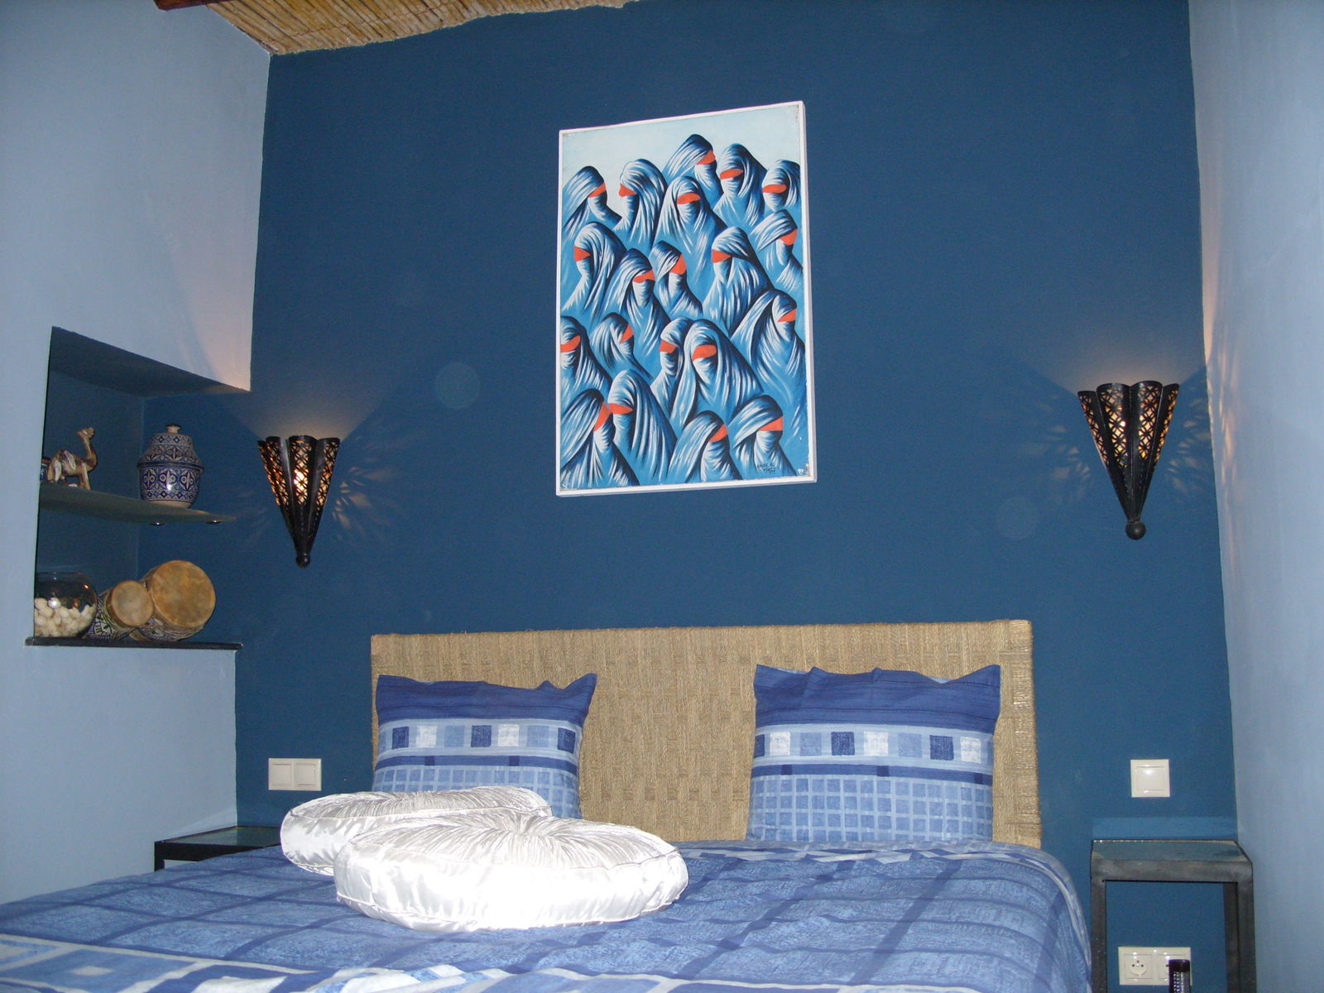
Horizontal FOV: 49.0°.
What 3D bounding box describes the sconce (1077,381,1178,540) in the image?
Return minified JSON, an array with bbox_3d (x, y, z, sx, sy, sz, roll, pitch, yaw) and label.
[{"bbox_3d":[1.069,-0.081,3.309,0.217,0.350,0.110,-3,-7,16],"label":"sconce"}]

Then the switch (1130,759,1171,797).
[{"bbox_3d":[1.099,0.634,3.269,0.082,0.083,0.011,-3,-7,16],"label":"switch"}]

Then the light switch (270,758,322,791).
[{"bbox_3d":[-0.969,0.738,3.852,0.154,0.083,0.011,-3,-7,16],"label":"light switch"}]

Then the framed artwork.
[{"bbox_3d":[0.052,-0.496,3.692,0.657,0.962,0.030,-3,-7,16],"label":"framed artwork"}]

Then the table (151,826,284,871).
[{"bbox_3d":[-1.000,1.121,3.618,0.370,0.540,0.385,-3,-7,16],"label":"table"}]

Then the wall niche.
[{"bbox_3d":[-1.420,0.023,3.631,0.355,0.710,0.830,-3,-7,16],"label":"wall niche"}]

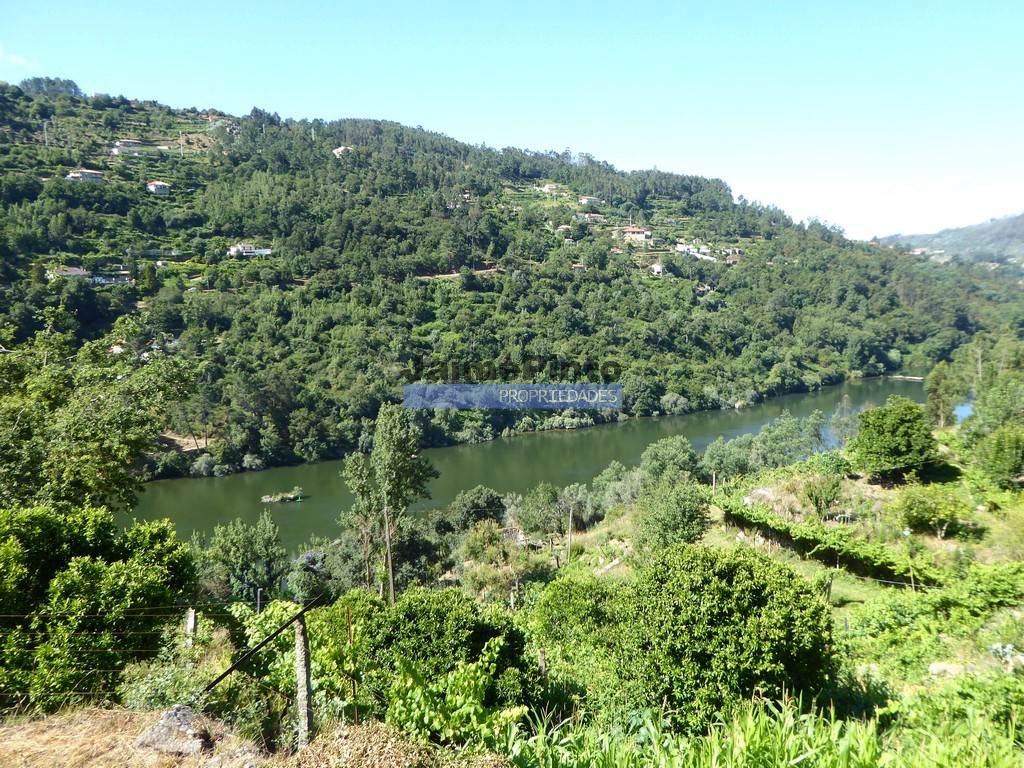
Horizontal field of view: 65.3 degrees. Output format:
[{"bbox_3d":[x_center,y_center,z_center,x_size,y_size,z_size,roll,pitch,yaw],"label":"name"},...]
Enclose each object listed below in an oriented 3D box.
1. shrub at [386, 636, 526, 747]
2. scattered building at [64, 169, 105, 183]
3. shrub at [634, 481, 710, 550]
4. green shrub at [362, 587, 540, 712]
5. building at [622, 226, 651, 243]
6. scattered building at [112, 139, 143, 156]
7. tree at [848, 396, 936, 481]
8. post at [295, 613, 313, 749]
[{"bbox_3d":[-0.737,4.081,10.600,1.800,1.400,1.200,-1,9,0],"label":"shrub"},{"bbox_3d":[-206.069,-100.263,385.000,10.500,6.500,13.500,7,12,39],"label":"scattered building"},{"bbox_3d":[11.655,9.549,58.000,5.300,4.800,5.000,1,9,11],"label":"shrub"},{"bbox_3d":[-1.174,5.191,15.500,3.300,2.500,2.900,-1,9,-5],"label":"green shrub"},{"bbox_3d":[67.028,-80.218,430.000,12.500,8.200,10.000,3,10,25],"label":"building"},{"bbox_3d":[-204.598,-125.845,425.000,13.000,7.600,8.500,-9,12,-41],"label":"scattered building"},{"bbox_3d":[34.301,4.913,72.000,7.800,7.400,7.500,3,10,25],"label":"tree"},{"bbox_3d":[-2.578,3.688,9.900,0.150,1.680,0.150,-3,9,-12],"label":"post"}]

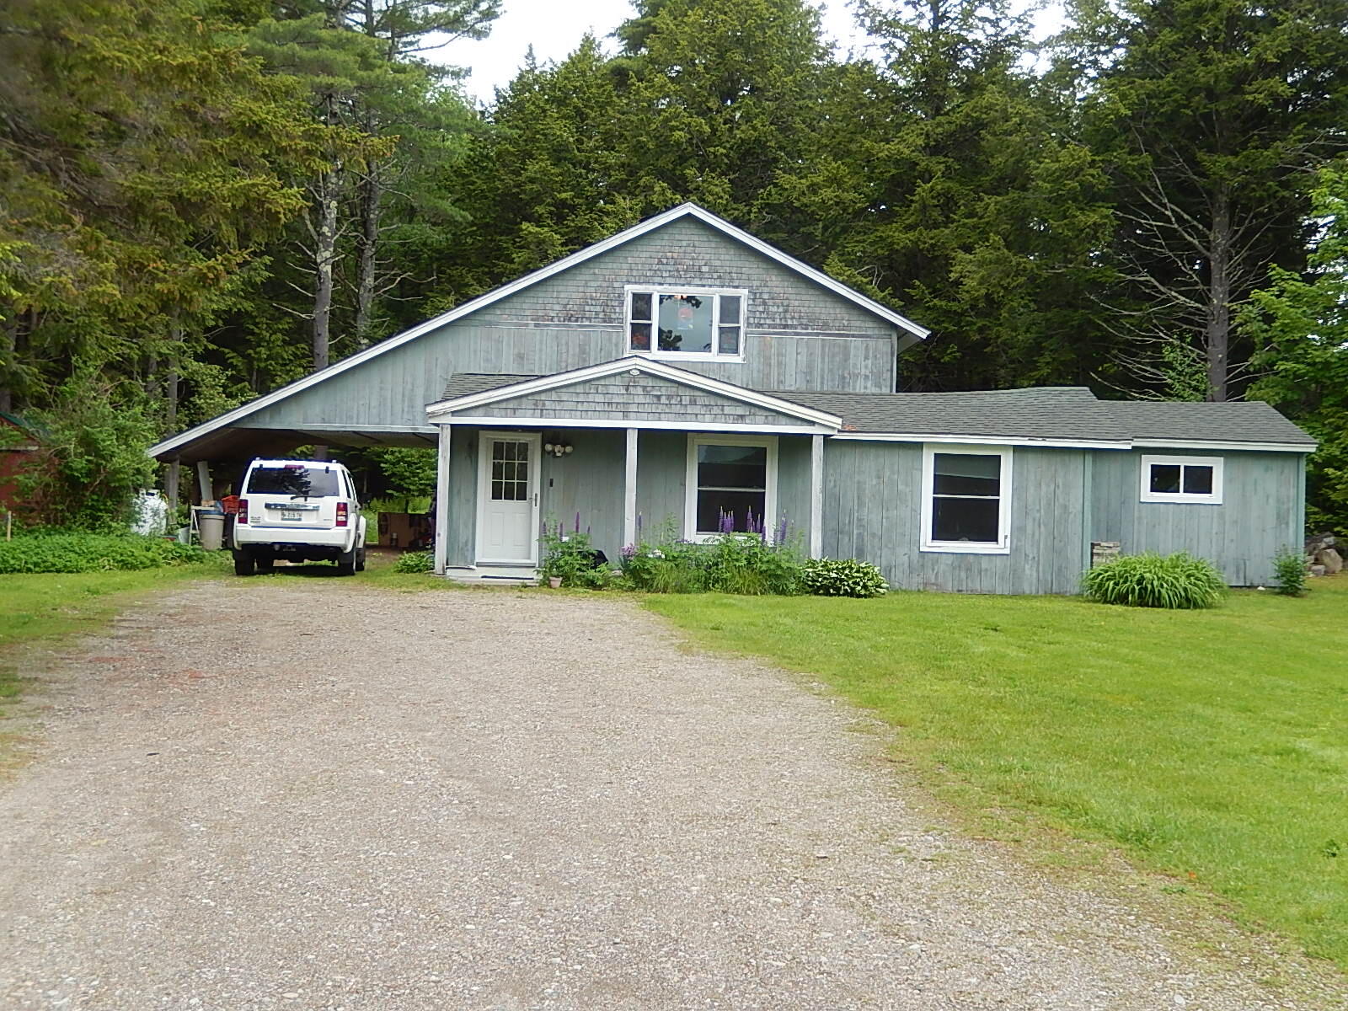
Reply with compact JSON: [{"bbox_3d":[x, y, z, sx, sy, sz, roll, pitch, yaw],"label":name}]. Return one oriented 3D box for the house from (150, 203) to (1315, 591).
[{"bbox_3d":[0.587,-1.868,28.496,18.651,6.350,9.787,2,-1,-3],"label":"house"}]

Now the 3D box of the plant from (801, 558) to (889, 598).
[{"bbox_3d":[2.540,1.063,23.700,1.300,0.570,1.100,2,-1,-3],"label":"plant"}]

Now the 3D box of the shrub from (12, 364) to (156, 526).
[{"bbox_3d":[-9.855,-0.804,26.800,2.350,3.100,2.200,2,-1,-3],"label":"shrub"}]

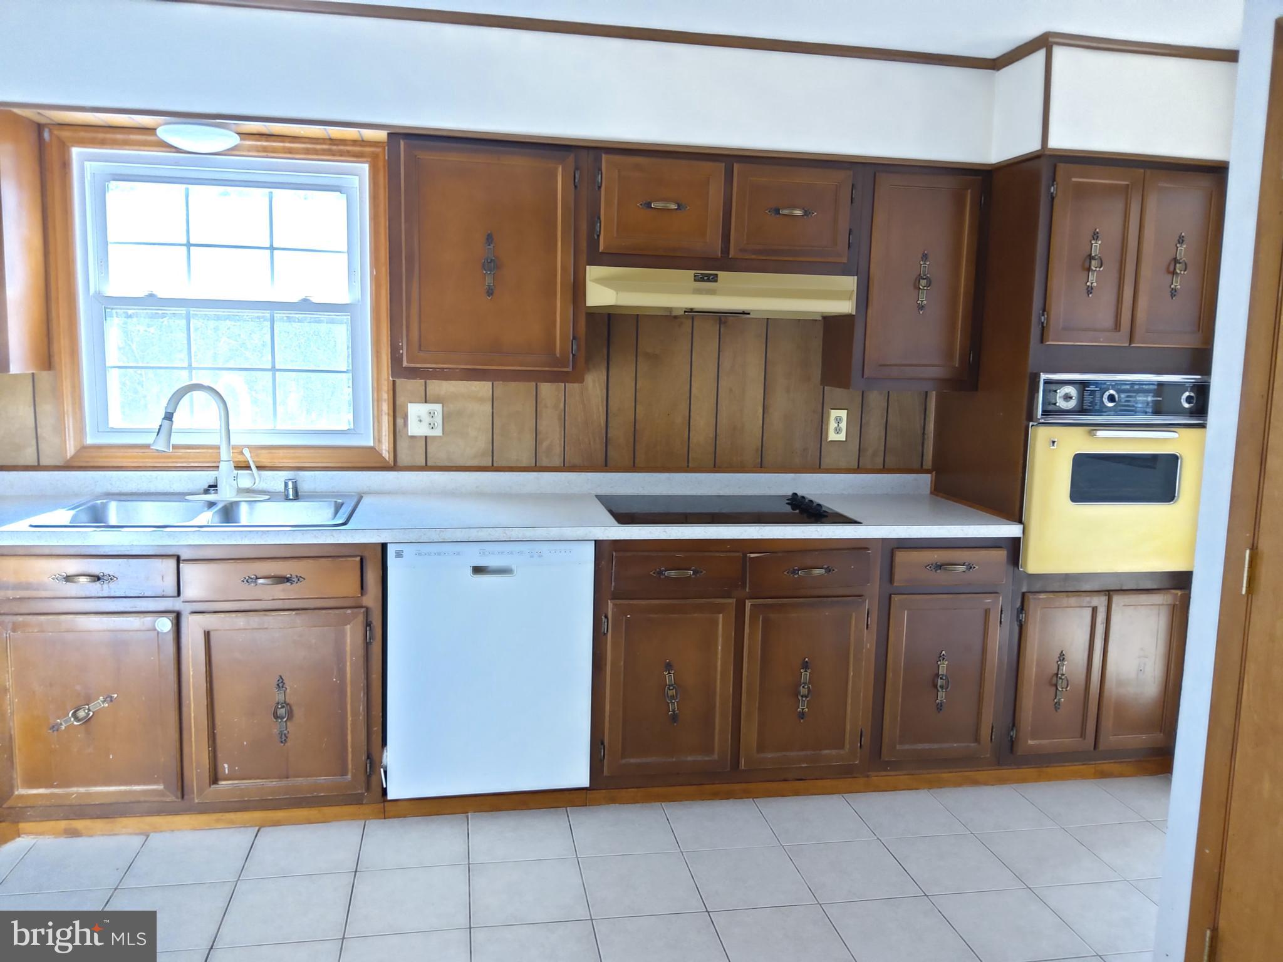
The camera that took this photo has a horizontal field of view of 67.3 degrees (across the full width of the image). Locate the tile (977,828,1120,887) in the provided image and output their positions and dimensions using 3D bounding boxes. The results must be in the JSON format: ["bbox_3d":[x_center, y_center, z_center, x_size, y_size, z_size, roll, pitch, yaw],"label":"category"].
[{"bbox_3d":[1.199,1.113,2.853,0.303,0.010,0.303,0,8,-10],"label":"tile"}]

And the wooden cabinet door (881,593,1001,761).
[{"bbox_3d":[0.987,0.644,3.165,0.383,0.556,0.025,0,7,-10],"label":"wooden cabinet door"}]

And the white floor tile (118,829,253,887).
[{"bbox_3d":[-1.256,1.053,2.699,0.303,0.010,0.293,0,8,-10],"label":"white floor tile"}]

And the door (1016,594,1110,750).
[{"bbox_3d":[1.411,0.647,3.242,0.304,0.555,0.025,0,7,-10],"label":"door"}]

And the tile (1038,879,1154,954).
[{"bbox_3d":[1.251,1.155,2.553,0.303,0.010,0.303,0,8,-10],"label":"tile"}]

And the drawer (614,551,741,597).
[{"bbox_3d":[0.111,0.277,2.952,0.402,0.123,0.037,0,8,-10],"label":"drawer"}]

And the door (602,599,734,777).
[{"bbox_3d":[0.091,0.645,3.006,0.402,0.559,0.025,0,7,-10],"label":"door"}]

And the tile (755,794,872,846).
[{"bbox_3d":[0.544,1.069,3.038,0.303,0.010,0.297,0,8,-10],"label":"tile"}]

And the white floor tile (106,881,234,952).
[{"bbox_3d":[-1.208,1.099,2.417,0.303,0.010,0.303,0,8,-10],"label":"white floor tile"}]

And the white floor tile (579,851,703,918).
[{"bbox_3d":[-0.005,1.106,2.635,0.301,0.009,0.301,0,8,-10],"label":"white floor tile"}]

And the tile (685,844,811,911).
[{"bbox_3d":[0.297,1.106,2.684,0.303,0.010,0.303,0,8,-10],"label":"tile"}]

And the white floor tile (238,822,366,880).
[{"bbox_3d":[-0.960,1.059,2.765,0.303,0.010,0.297,0,8,-10],"label":"white floor tile"}]

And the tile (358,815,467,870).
[{"bbox_3d":[-0.659,1.061,2.820,0.303,0.010,0.297,0,8,-10],"label":"tile"}]

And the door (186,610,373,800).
[{"bbox_3d":[-1.048,0.654,2.804,0.480,0.565,0.025,0,7,-10],"label":"door"}]

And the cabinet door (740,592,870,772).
[{"bbox_3d":[0.520,0.648,3.083,0.401,0.554,0.025,0,7,-10],"label":"cabinet door"}]

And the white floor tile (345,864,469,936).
[{"bbox_3d":[-0.603,1.099,2.518,0.303,0.010,0.303,0,8,-10],"label":"white floor tile"}]

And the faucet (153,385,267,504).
[{"bbox_3d":[-1.399,-0.127,3.107,0.350,0.370,0.130,-3,9,-32],"label":"faucet"}]

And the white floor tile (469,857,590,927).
[{"bbox_3d":[-0.305,1.104,2.582,0.301,0.009,0.301,0,8,-10],"label":"white floor tile"}]

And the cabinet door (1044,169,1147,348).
[{"bbox_3d":[1.440,-0.713,3.066,0.307,0.554,0.025,0,7,-10],"label":"cabinet door"}]

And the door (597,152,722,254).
[{"bbox_3d":[0.066,-0.876,3.083,0.397,0.297,0.027,0,8,-10],"label":"door"}]

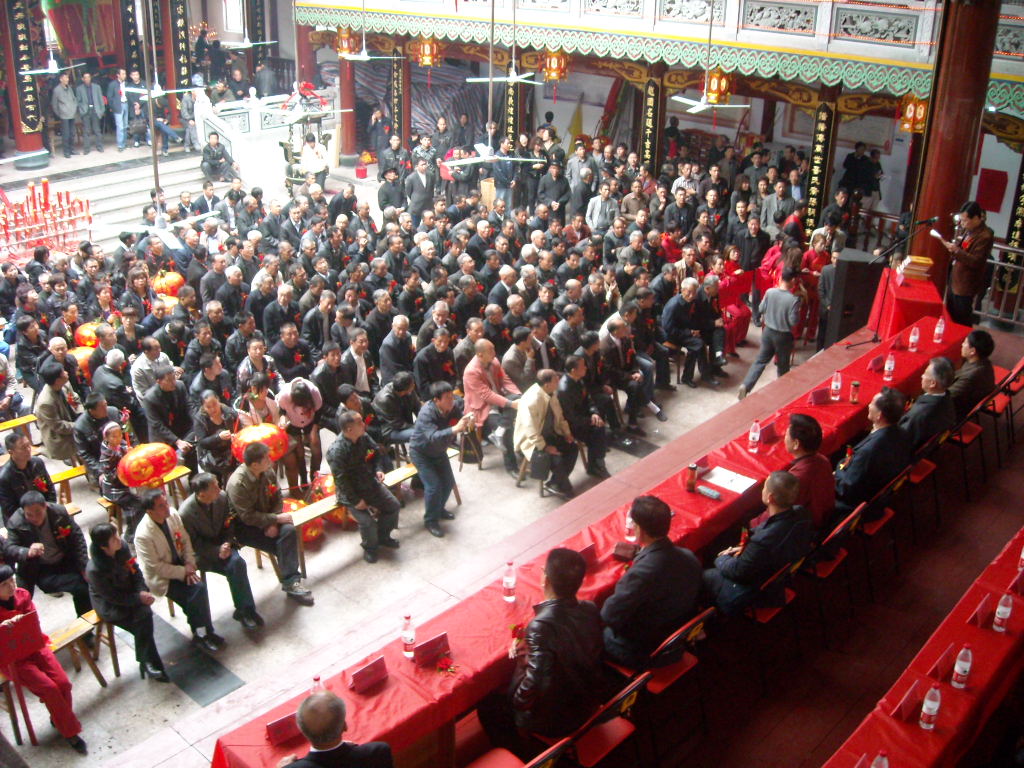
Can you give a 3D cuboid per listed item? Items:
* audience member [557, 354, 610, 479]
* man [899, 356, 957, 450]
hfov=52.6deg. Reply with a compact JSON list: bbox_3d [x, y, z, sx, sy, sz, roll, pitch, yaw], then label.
[{"bbox_3d":[0.710,0.344,10.115,0.760,1.270,0.520,10,25,20],"label":"audience member"},{"bbox_3d":[2.842,0.342,7.481,0.800,1.250,0.520,20,29,37],"label":"man"}]

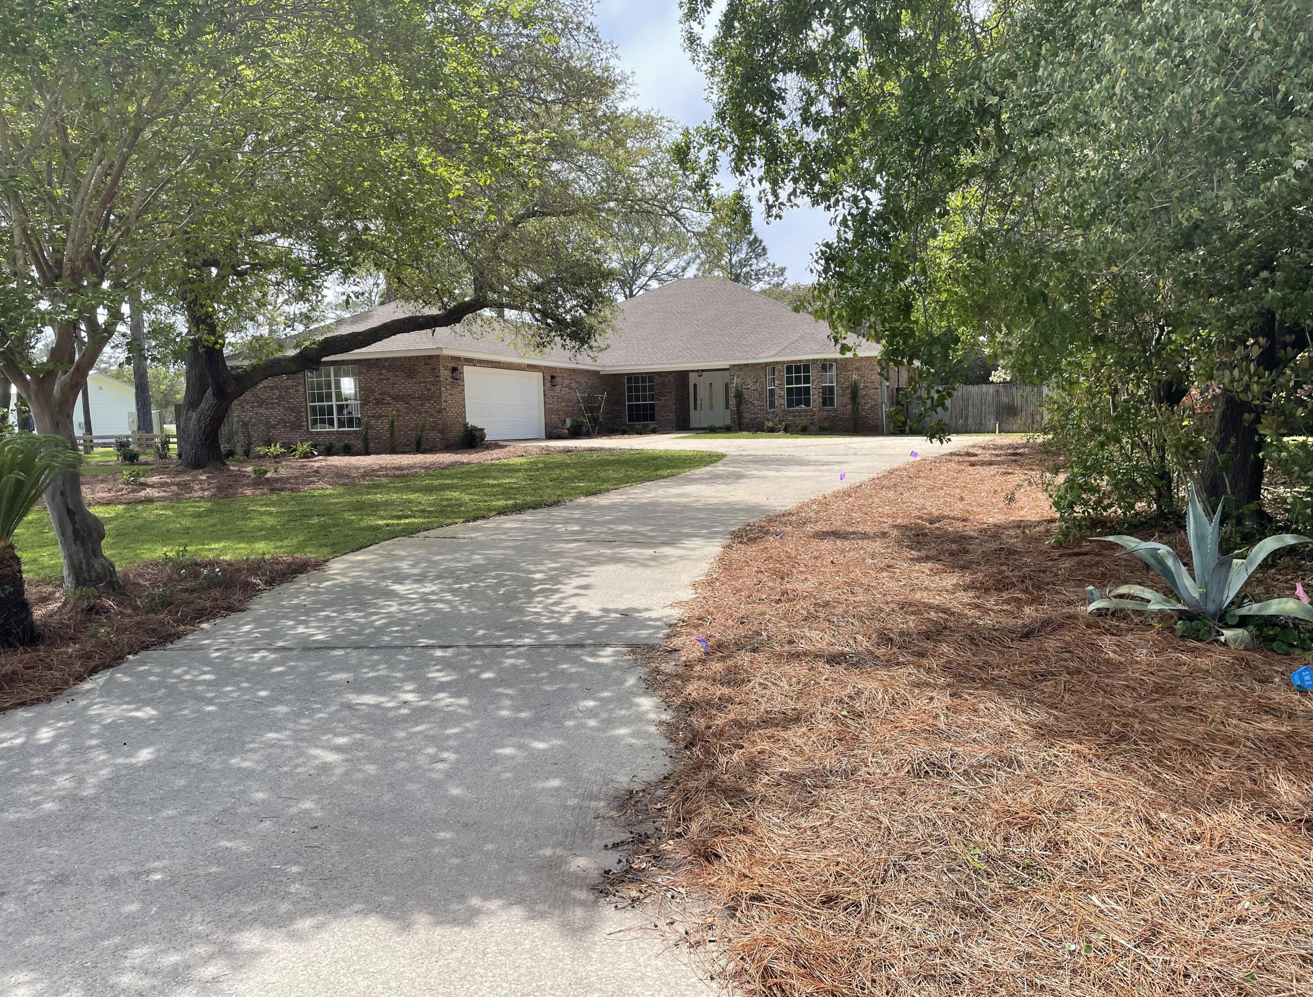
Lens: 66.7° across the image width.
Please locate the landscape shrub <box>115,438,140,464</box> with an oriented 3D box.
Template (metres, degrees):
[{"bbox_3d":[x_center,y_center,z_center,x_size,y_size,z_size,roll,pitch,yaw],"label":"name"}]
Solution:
[{"bbox_3d":[-14.839,-1.354,28.000,0.700,0.760,0.660,-4,5,-28],"label":"landscape shrub"}]

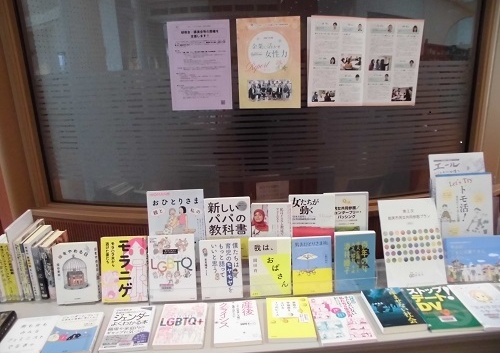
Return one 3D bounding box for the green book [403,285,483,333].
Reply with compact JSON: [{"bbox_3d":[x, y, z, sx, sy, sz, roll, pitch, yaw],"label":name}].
[{"bbox_3d":[0.572,0.397,1.139,0.149,0.010,0.206,-2,16,-1],"label":"green book"}]

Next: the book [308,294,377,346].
[{"bbox_3d":[0.271,0.429,1.135,0.151,0.010,0.209,-2,16,-3],"label":"book"}]

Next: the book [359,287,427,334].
[{"bbox_3d":[0.443,0.412,1.163,0.129,0.020,0.185,-2,16,-1],"label":"book"}]

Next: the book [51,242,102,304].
[{"bbox_3d":[-0.563,0.317,1.224,0.130,0.188,0.018,-3,3,-6],"label":"book"}]

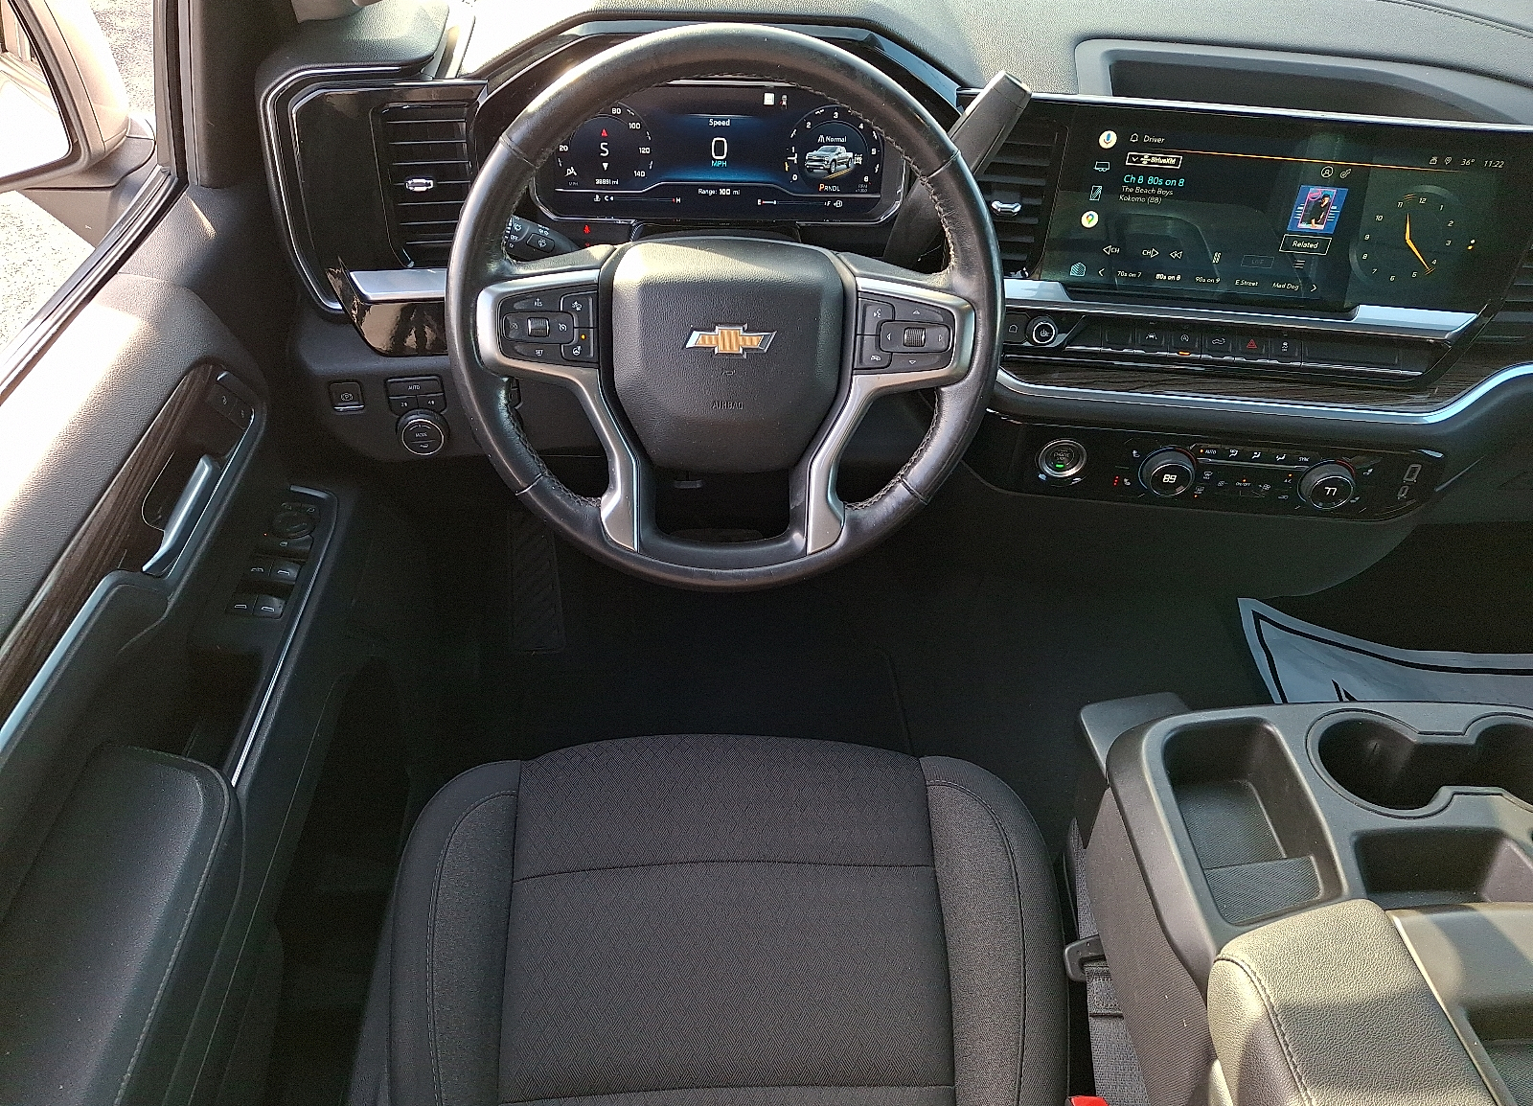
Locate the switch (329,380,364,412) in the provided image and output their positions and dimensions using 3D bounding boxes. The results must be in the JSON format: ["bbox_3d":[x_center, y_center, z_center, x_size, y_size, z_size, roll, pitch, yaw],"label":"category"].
[{"bbox_3d":[-0.343,-0.129,0.907,0.025,0.026,0.014,-5,35,-9],"label":"switch"}]

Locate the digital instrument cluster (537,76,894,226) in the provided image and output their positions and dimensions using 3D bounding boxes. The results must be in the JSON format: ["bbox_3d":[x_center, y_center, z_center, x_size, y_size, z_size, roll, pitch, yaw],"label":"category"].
[{"bbox_3d":[-0.041,-0.359,0.991,0.330,0.122,0.040,1,22,-2],"label":"digital instrument cluster"}]

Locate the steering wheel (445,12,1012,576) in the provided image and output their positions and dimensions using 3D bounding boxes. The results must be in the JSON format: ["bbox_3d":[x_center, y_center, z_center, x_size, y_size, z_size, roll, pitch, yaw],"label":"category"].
[{"bbox_3d":[-0.027,-0.163,0.783,0.382,0.382,0.090,0,13,-3],"label":"steering wheel"}]

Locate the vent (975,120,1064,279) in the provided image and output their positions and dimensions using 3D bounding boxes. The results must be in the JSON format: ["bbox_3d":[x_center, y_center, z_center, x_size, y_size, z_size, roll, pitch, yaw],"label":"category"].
[{"bbox_3d":[0.202,-0.291,0.901,0.082,0.128,0.040,6,22,4],"label":"vent"}]

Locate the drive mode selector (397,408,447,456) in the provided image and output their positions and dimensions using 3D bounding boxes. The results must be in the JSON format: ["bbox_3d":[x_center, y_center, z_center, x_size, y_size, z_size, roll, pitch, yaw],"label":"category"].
[{"bbox_3d":[-0.286,-0.100,0.925,0.040,0.040,0.020,-5,35,-9],"label":"drive mode selector"}]

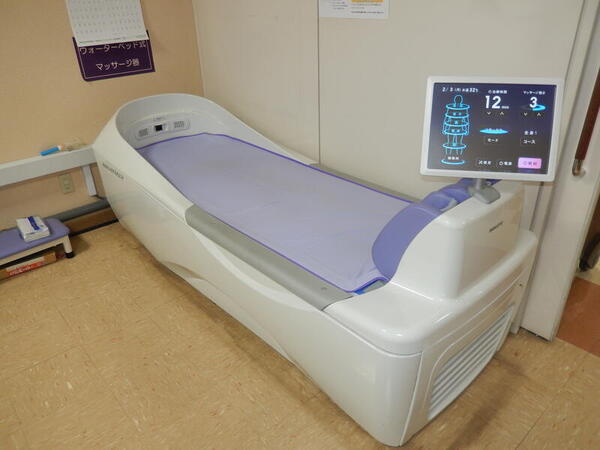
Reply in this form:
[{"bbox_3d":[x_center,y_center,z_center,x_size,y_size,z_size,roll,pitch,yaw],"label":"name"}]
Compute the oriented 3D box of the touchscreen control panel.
[{"bbox_3d":[0.509,-0.258,1.169,0.336,0.261,0.040,4,5,9],"label":"touchscreen control panel"}]

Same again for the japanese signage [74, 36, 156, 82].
[{"bbox_3d":[-1.132,-1.050,2.685,0.458,0.256,0.010,-23,33,-36],"label":"japanese signage"}]

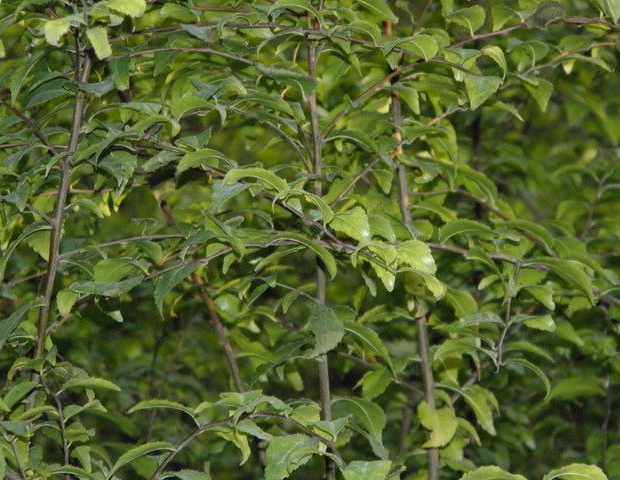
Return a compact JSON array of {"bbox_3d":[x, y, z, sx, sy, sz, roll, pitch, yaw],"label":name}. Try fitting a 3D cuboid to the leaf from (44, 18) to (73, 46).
[{"bbox_3d":[-0.245,-0.202,4.120,0.027,0.027,0.025,0,2,0],"label":"leaf"}]

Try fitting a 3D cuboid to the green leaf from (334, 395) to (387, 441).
[{"bbox_3d":[0.052,0.178,4.250,0.062,0.032,0.032,38,0,0],"label":"green leaf"}]

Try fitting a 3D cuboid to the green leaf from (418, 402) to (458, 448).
[{"bbox_3d":[0.131,0.188,4.300,0.041,0.047,0.025,0,2,0],"label":"green leaf"}]

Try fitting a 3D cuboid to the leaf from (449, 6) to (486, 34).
[{"bbox_3d":[0.160,-0.223,4.300,0.039,0.028,0.030,0,3,0],"label":"leaf"}]

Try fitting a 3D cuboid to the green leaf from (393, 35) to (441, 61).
[{"bbox_3d":[0.108,-0.195,4.280,0.049,0.026,0.030,0,2,0],"label":"green leaf"}]

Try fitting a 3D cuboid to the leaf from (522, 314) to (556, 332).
[{"bbox_3d":[0.227,0.083,4.200,0.032,0.018,0.027,0,3,0],"label":"leaf"}]

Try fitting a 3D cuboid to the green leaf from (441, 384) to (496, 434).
[{"bbox_3d":[0.164,0.170,4.300,0.071,0.024,0.030,44,0,0],"label":"green leaf"}]

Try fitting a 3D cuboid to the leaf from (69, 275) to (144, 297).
[{"bbox_3d":[-0.200,0.045,4.150,0.074,0.022,0.032,0,3,0],"label":"leaf"}]

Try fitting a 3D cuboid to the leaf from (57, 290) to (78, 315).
[{"bbox_3d":[-0.241,0.063,4.200,0.022,0.027,0.018,0,0,0],"label":"leaf"}]

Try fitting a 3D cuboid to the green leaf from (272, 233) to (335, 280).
[{"bbox_3d":[-0.006,0.015,4.150,0.071,0.035,0.028,20,0,0],"label":"green leaf"}]

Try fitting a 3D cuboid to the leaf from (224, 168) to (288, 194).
[{"bbox_3d":[-0.052,-0.057,4.150,0.062,0.024,0.029,5,0,0],"label":"leaf"}]

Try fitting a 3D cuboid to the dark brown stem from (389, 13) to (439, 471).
[{"bbox_3d":[0.106,0.009,4.350,0.012,0.462,0.014,-6,0,0],"label":"dark brown stem"}]

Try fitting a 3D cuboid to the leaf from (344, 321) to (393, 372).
[{"bbox_3d":[0.059,0.108,4.300,0.022,0.071,0.030,-45,0,0],"label":"leaf"}]

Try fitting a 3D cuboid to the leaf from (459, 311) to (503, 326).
[{"bbox_3d":[0.169,0.078,4.200,0.044,0.016,0.026,0,3,0],"label":"leaf"}]

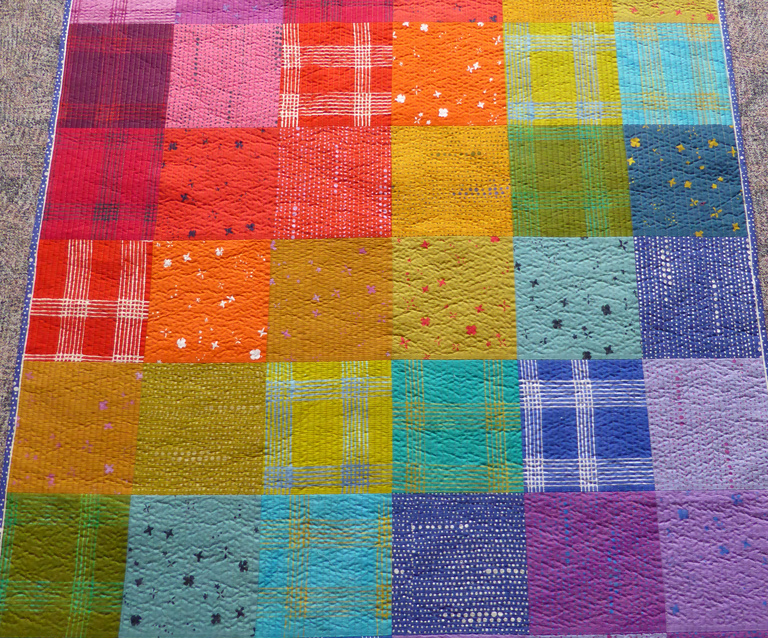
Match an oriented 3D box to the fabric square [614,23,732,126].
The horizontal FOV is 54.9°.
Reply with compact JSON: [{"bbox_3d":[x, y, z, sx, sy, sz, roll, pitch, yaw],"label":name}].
[{"bbox_3d":[0.527,-0.447,1.353,0.196,0.010,0.210,0,75,1],"label":"fabric square"}]

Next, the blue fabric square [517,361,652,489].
[{"bbox_3d":[0.348,0.182,1.279,0.222,0.012,0.227,0,76,0],"label":"blue fabric square"}]

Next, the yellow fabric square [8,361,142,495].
[{"bbox_3d":[-0.562,0.201,1.366,0.229,0.010,0.243,0,76,1],"label":"yellow fabric square"}]

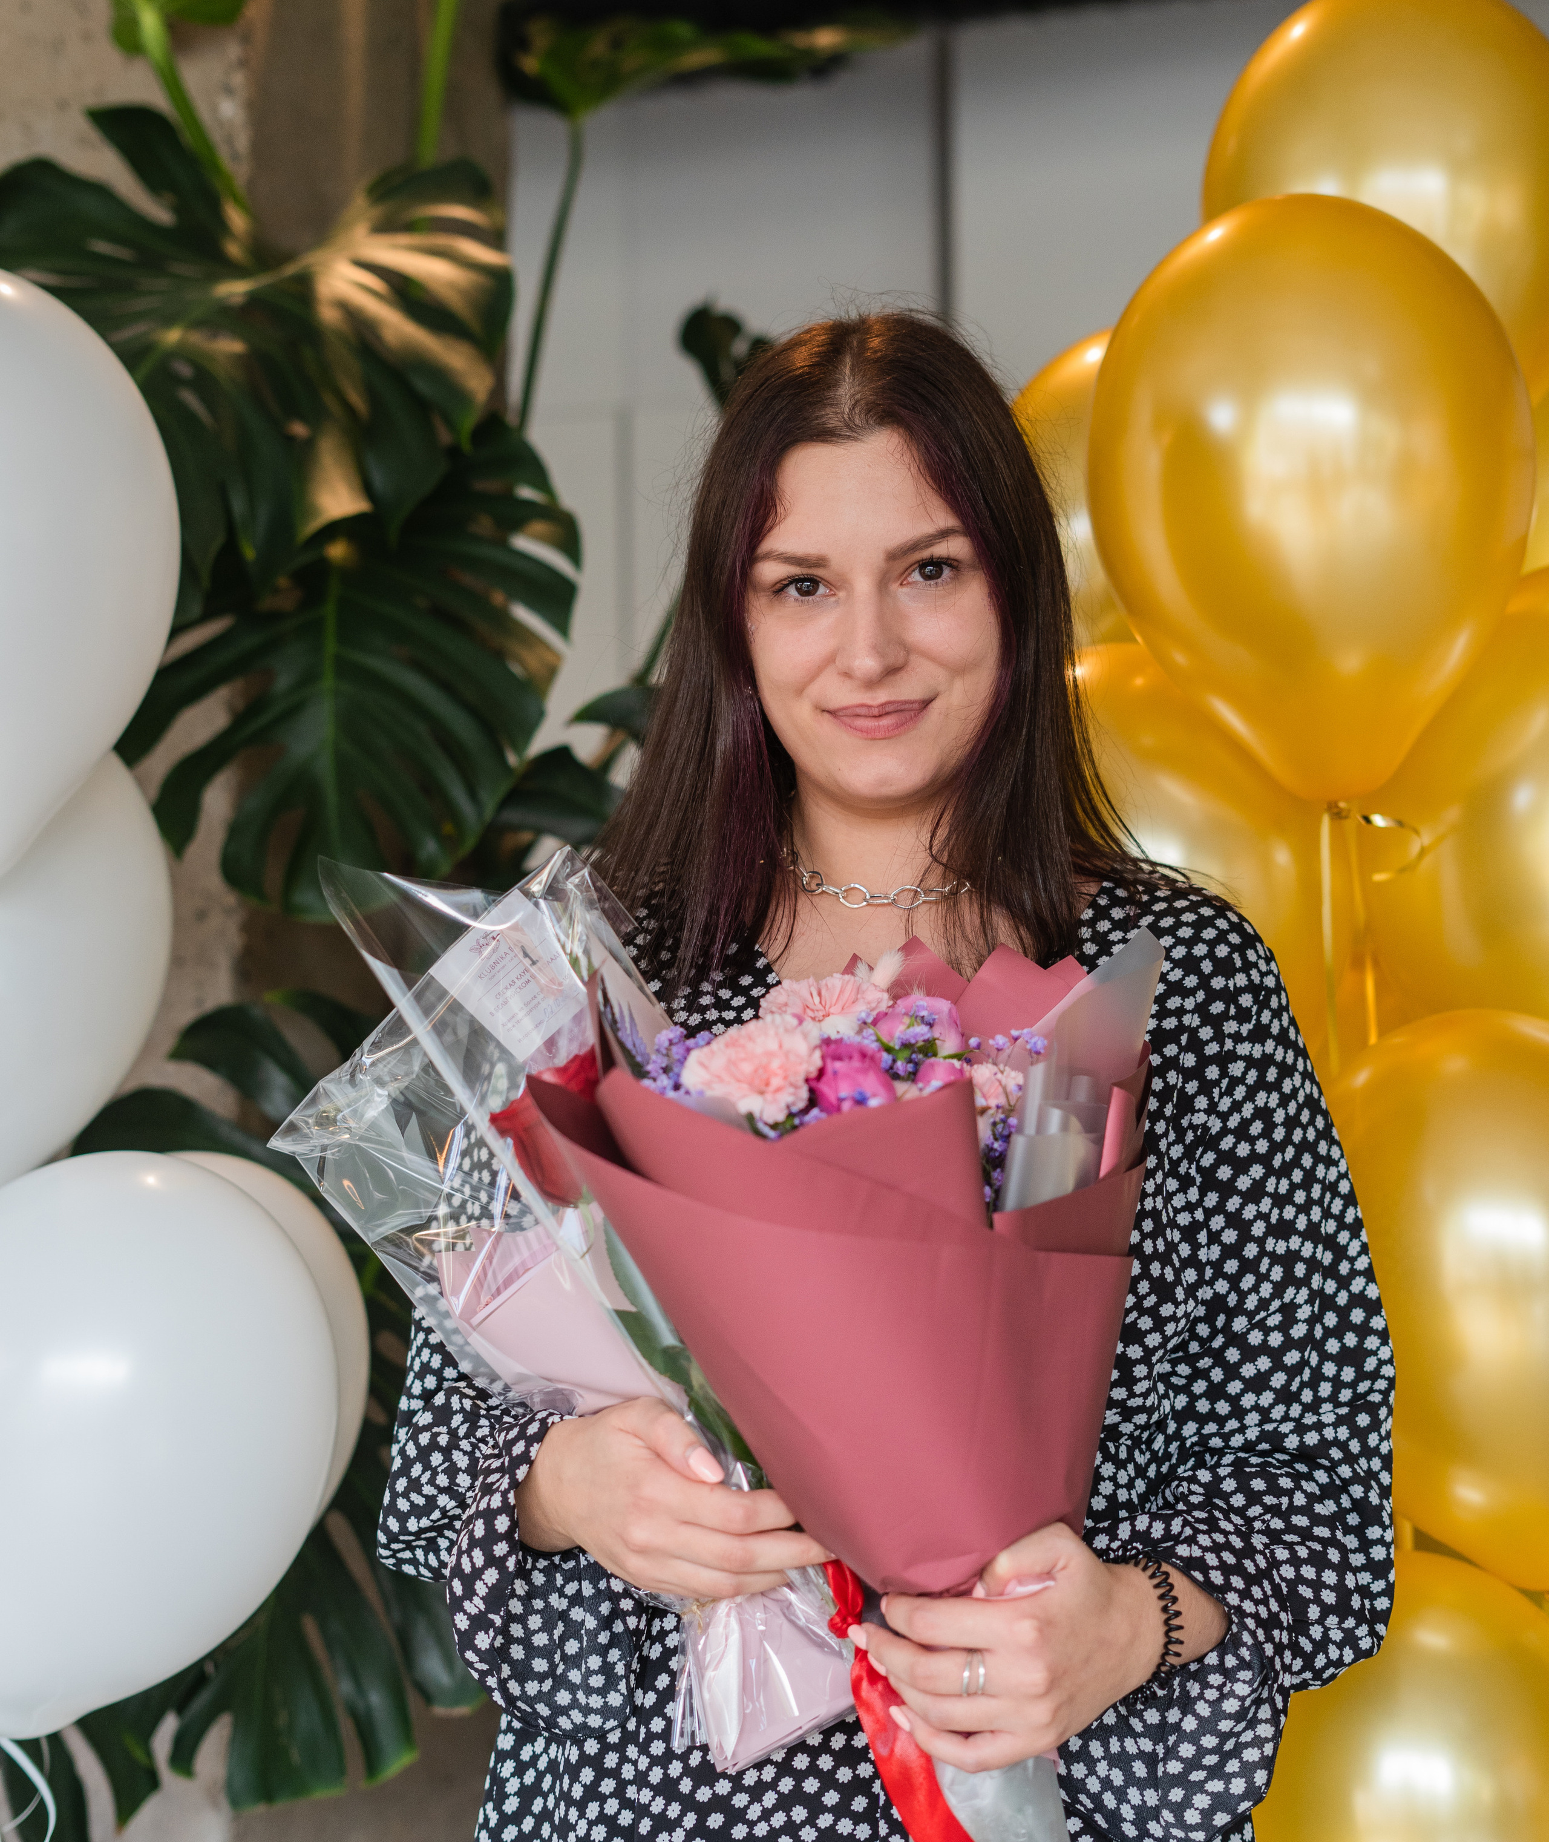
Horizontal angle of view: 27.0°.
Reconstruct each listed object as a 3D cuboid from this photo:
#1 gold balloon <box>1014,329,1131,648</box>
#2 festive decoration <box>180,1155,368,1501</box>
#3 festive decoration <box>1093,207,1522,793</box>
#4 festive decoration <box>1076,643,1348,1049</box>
[{"bbox_3d":[0.265,-0.219,2.120,0.260,0.345,0.260,-1,-4,0],"label":"gold balloon"},{"bbox_3d":[-0.398,0.310,2.130,0.255,0.325,0.255,6,-3,0],"label":"festive decoration"},{"bbox_3d":[0.314,-0.247,1.890,0.260,0.352,0.260,-3,-4,0],"label":"festive decoration"},{"bbox_3d":[0.240,0.001,2.020,0.260,0.345,0.260,-1,-4,0],"label":"festive decoration"}]

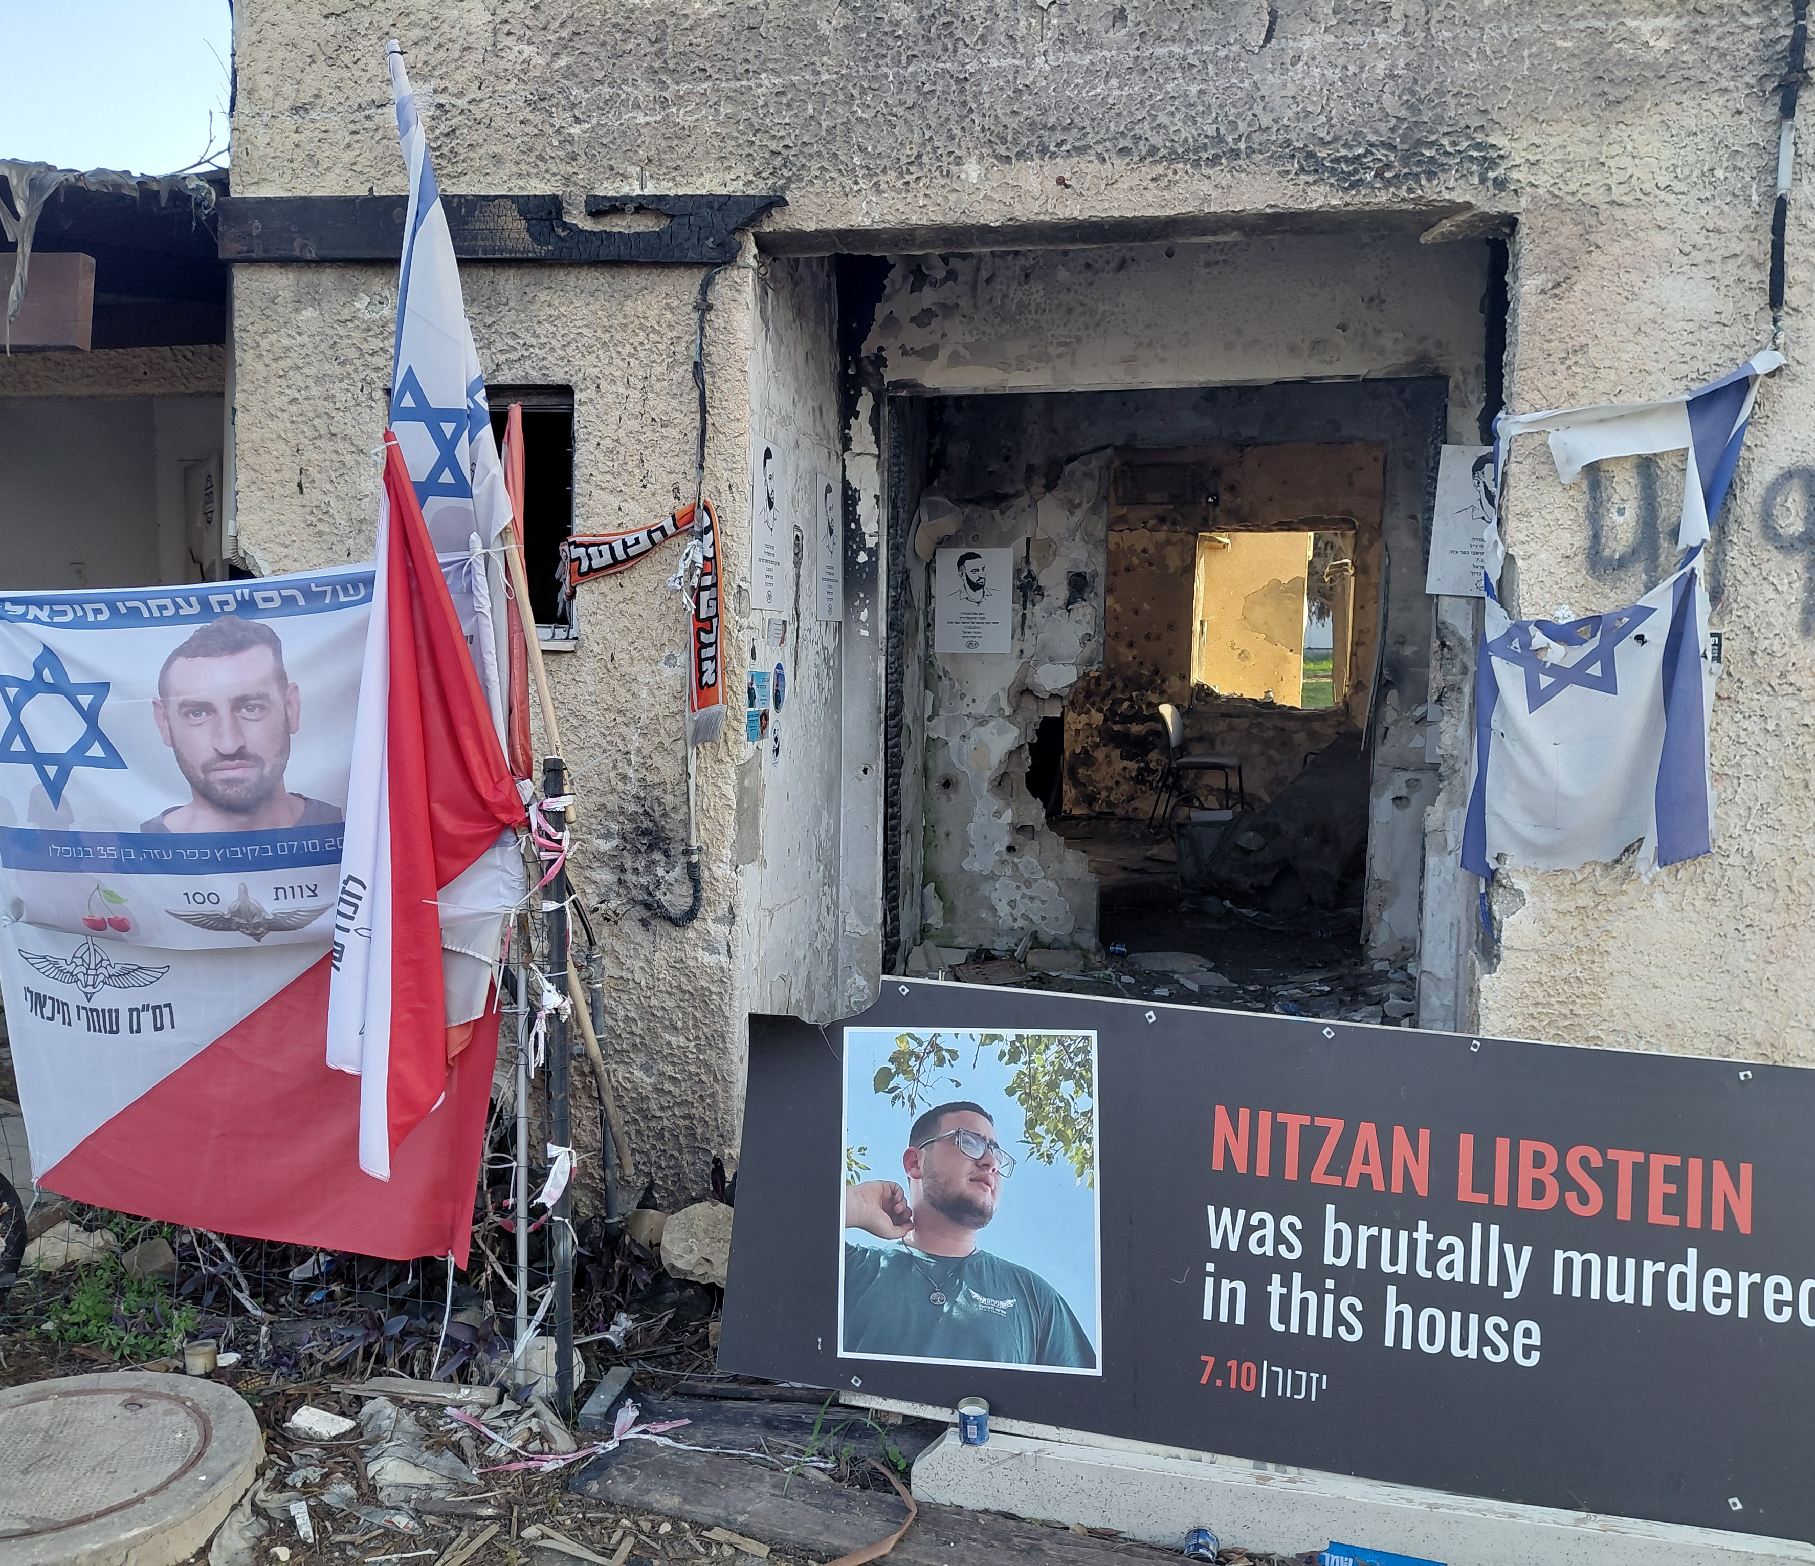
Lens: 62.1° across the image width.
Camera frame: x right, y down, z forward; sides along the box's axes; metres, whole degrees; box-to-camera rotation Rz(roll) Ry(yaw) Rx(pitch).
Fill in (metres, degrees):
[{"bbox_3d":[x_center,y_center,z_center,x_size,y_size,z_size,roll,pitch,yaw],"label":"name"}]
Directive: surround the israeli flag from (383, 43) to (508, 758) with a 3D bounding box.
[{"bbox_3d":[-0.880,-0.734,2.880,0.220,1.260,0.200,1,6,-3],"label":"israeli flag"}]

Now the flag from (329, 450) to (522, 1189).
[{"bbox_3d":[-0.914,0.050,2.860,0.340,1.350,0.220,0,6,-6],"label":"flag"}]

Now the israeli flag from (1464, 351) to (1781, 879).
[{"bbox_3d":[1.813,-0.429,3.830,0.710,1.320,0.120,2,6,12],"label":"israeli flag"}]

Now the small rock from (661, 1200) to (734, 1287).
[{"bbox_3d":[-0.501,1.137,3.720,0.210,0.180,0.180,2,6,12],"label":"small rock"}]

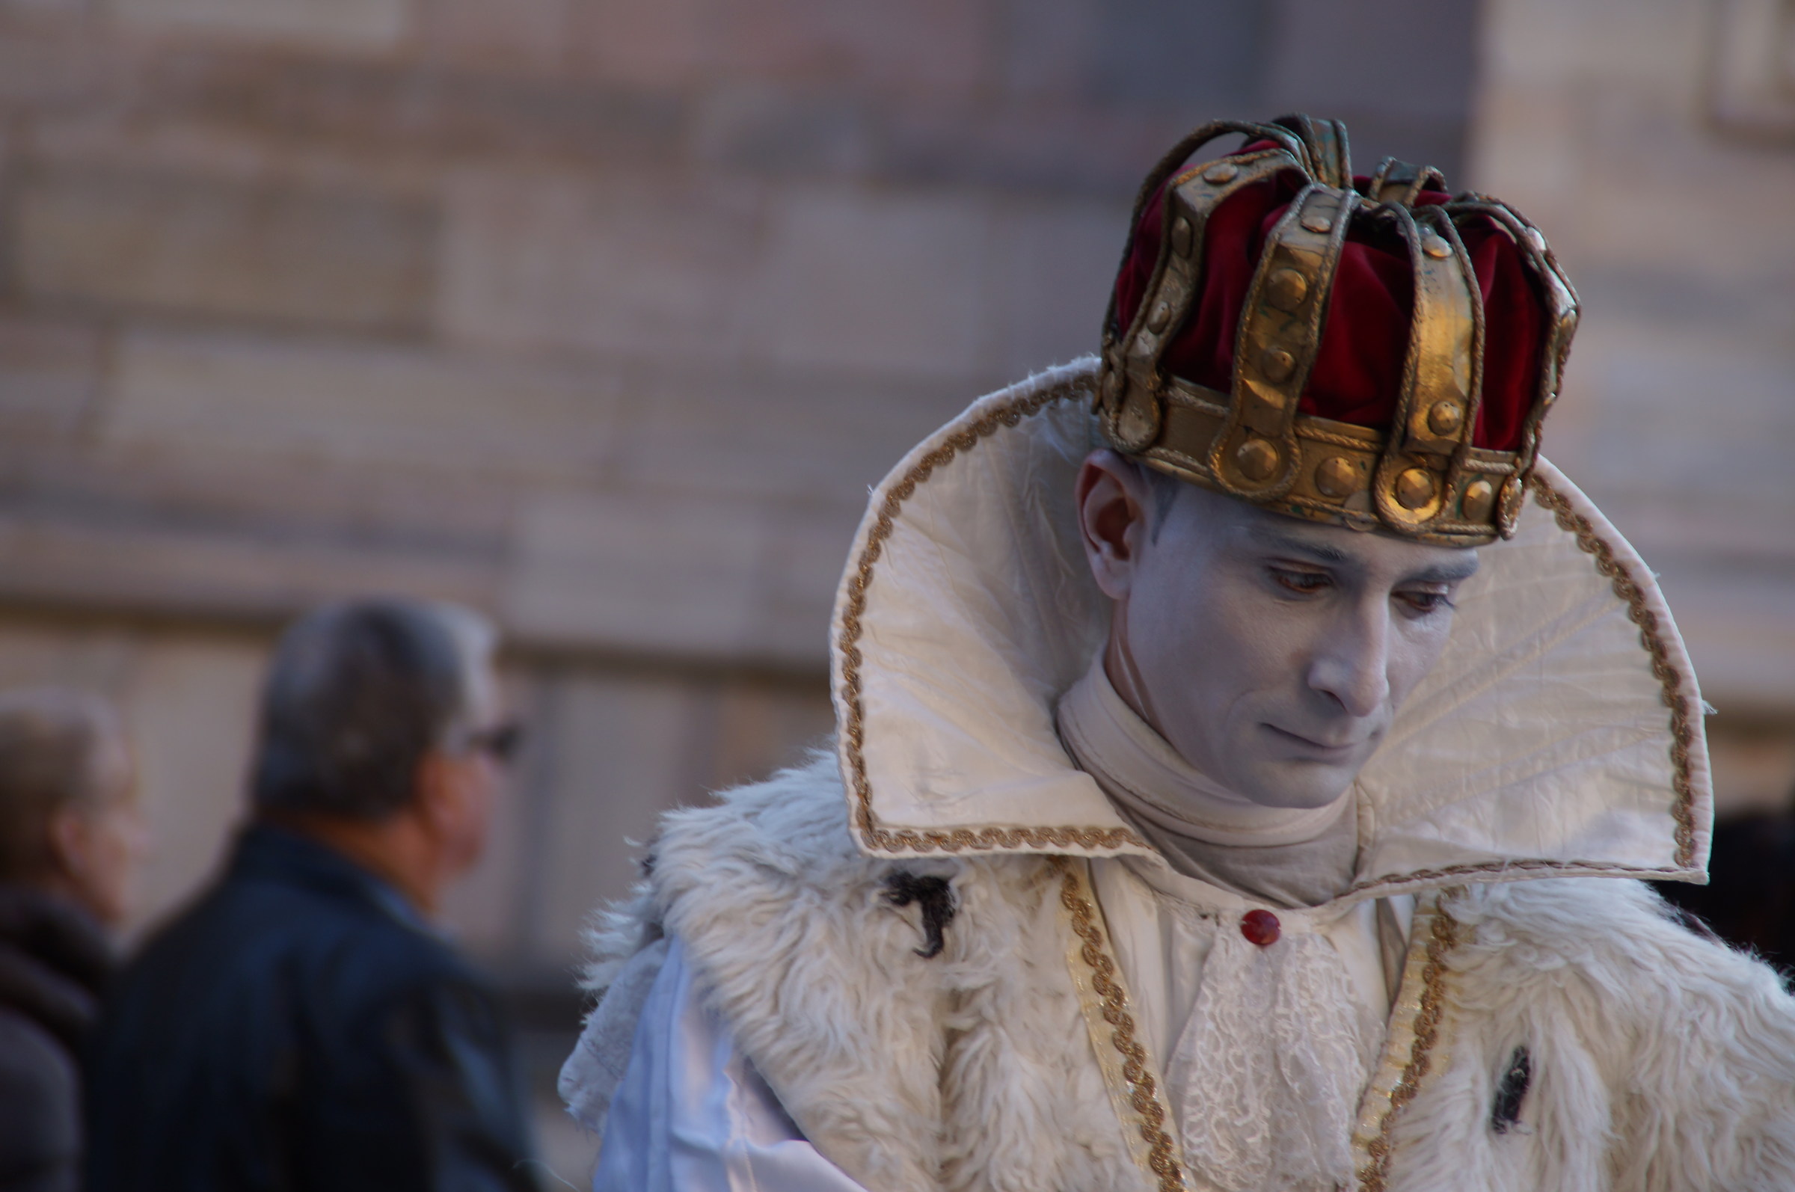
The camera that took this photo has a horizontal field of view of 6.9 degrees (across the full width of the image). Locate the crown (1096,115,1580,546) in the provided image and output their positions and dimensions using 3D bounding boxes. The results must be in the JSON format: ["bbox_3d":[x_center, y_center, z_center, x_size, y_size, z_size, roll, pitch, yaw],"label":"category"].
[{"bbox_3d":[0.196,-0.121,6.580,0.198,0.148,0.212,11,12,-2],"label":"crown"}]

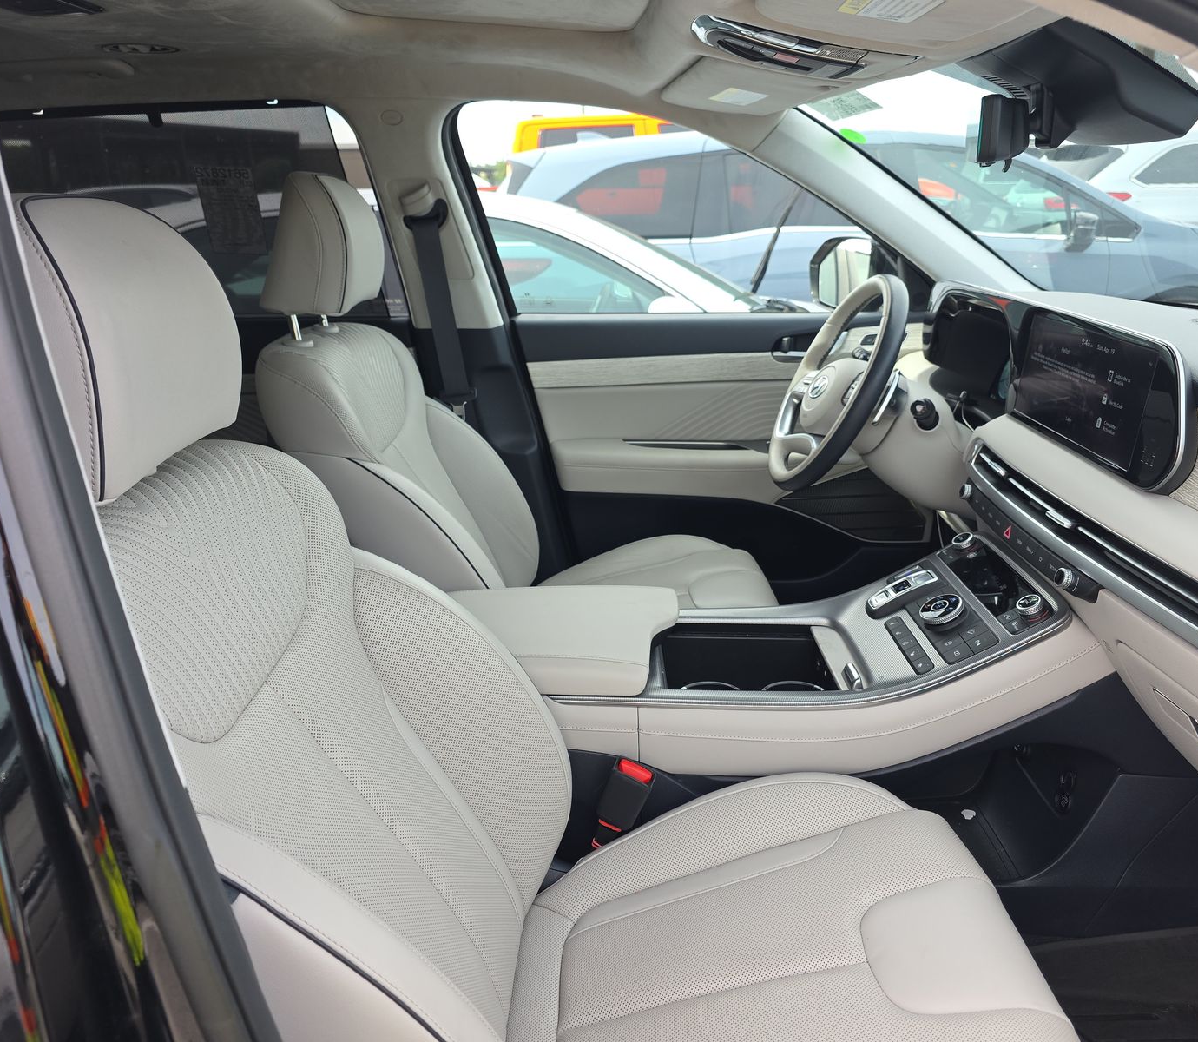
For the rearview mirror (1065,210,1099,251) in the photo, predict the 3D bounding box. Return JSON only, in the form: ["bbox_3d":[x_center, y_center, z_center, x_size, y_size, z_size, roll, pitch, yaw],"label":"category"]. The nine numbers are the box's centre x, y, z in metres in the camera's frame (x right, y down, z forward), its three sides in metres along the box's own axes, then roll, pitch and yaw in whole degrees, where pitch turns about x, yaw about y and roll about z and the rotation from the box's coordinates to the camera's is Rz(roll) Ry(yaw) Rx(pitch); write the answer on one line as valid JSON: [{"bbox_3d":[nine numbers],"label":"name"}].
[{"bbox_3d":[2.852,-1.711,5.450,0.130,0.225,0.220,0,19,2],"label":"rearview mirror"}]

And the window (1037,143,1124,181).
[{"bbox_3d":[4.201,-3.206,8.300,0.220,0.420,1.200,-16,25,-37],"label":"window"}]

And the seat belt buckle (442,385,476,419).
[{"bbox_3d":[-0.273,-0.225,1.796,0.066,0.078,0.018,-6,19,4],"label":"seat belt buckle"}]

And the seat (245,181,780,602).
[{"bbox_3d":[-0.079,-0.070,1.526,0.810,0.960,0.550,0,19,2],"label":"seat"}]

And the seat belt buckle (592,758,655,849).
[{"bbox_3d":[0.023,0.335,1.061,0.050,0.125,0.030,19,19,-5],"label":"seat belt buckle"}]

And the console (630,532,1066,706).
[{"bbox_3d":[0.285,0.126,1.160,0.490,0.170,0.290,0,19,2],"label":"console"}]

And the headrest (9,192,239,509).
[{"bbox_3d":[-0.370,-0.136,0.679,0.130,0.200,0.265,-3,19,3],"label":"headrest"}]

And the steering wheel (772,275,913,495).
[{"bbox_3d":[0.385,-0.211,1.465,0.090,0.365,0.365,24,18,-7],"label":"steering wheel"}]

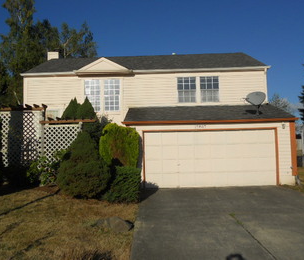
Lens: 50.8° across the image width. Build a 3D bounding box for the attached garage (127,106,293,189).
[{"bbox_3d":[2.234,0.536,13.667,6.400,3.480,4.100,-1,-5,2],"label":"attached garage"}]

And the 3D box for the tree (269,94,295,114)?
[{"bbox_3d":[16.143,-0.297,39.658,4.200,8.680,4.200,-1,-5,2],"label":"tree"}]

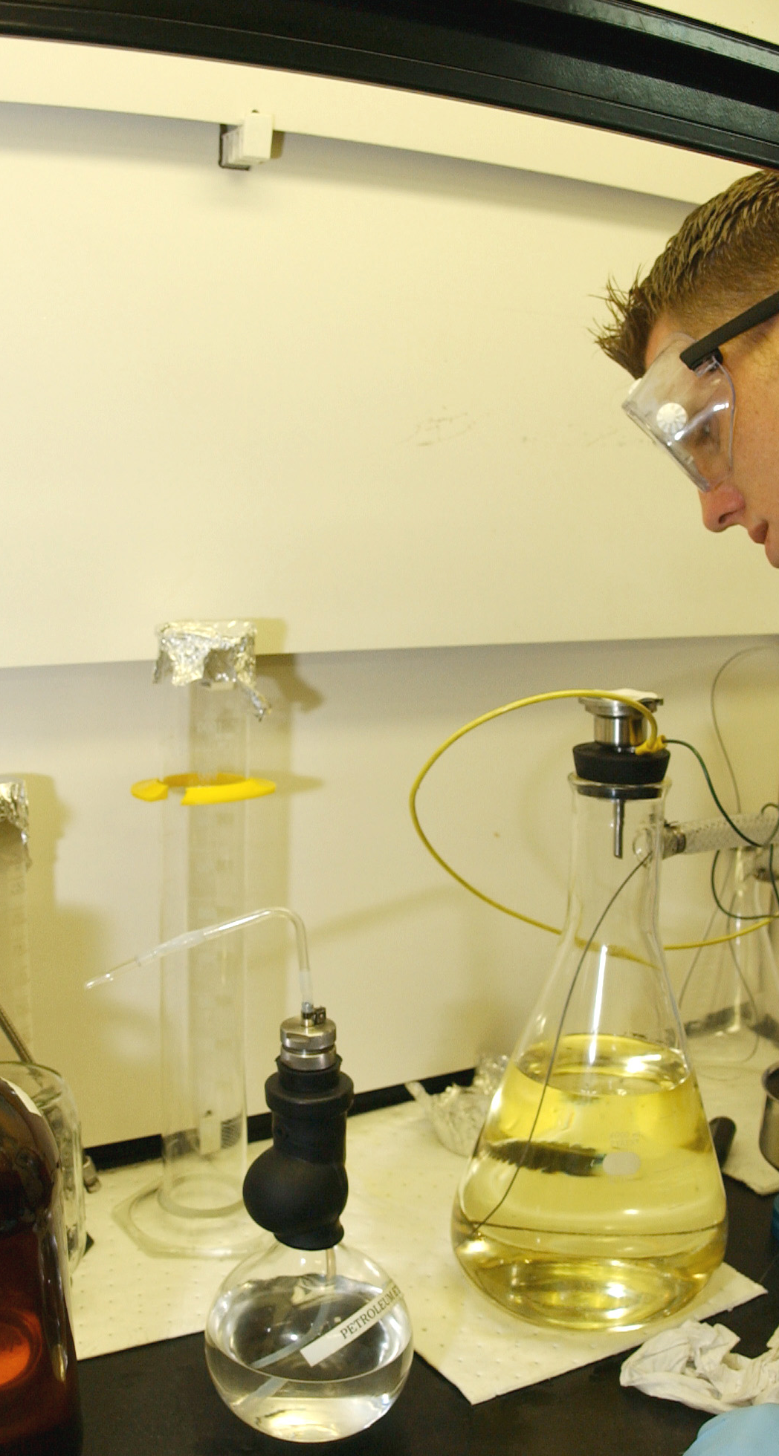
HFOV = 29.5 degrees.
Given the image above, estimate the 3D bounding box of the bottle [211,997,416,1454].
[{"bbox_3d":[-0.049,0.302,0.920,0.130,0.268,0.130,-2,11,-15],"label":"bottle"}]

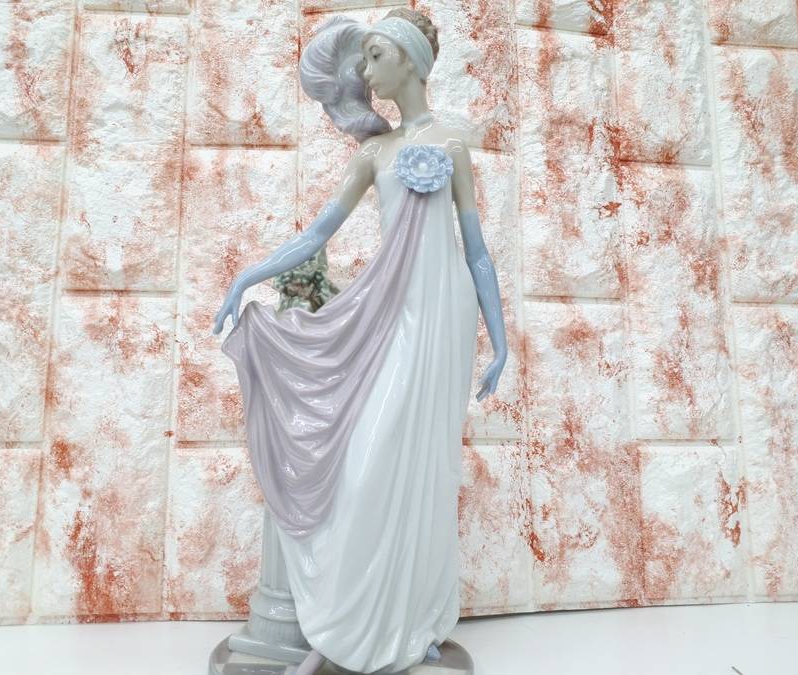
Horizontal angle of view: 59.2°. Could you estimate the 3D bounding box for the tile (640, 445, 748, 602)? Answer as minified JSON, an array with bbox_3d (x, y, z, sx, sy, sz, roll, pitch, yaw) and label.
[{"bbox_3d":[0.198,0.124,0.469,0.071,0.103,0.012,1,-10,-6],"label":"tile"}]

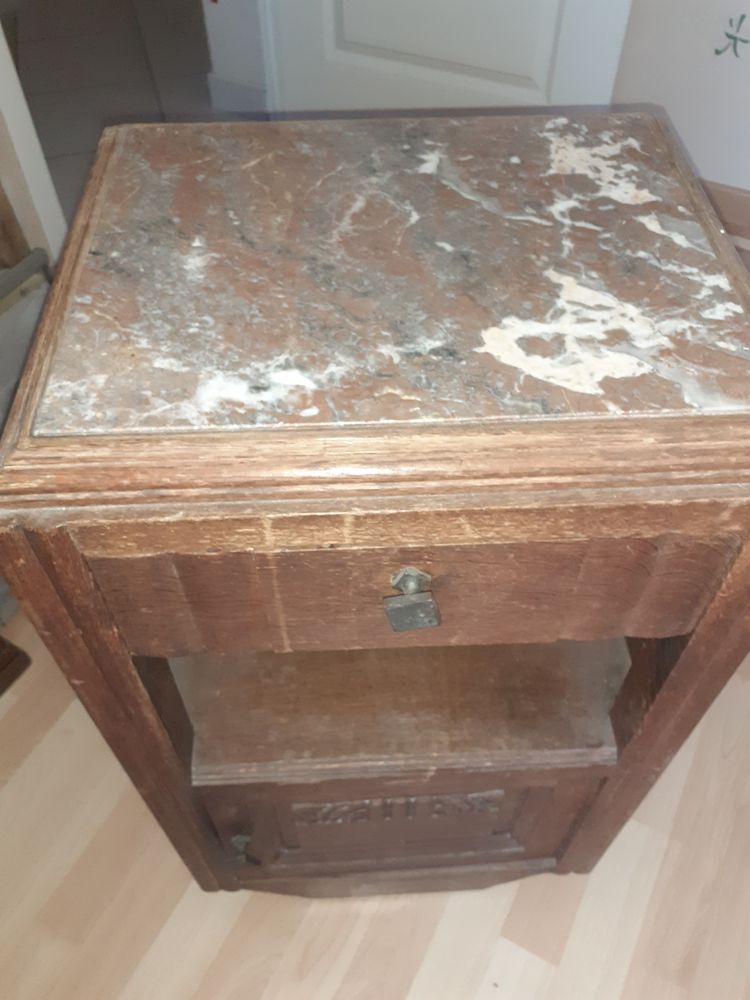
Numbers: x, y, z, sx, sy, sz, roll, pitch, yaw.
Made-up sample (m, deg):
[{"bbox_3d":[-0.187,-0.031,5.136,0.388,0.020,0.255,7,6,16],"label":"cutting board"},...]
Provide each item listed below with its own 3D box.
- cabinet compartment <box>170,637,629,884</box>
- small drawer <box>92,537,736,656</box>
[{"bbox_3d":[0.018,0.224,0.864,0.385,0.319,0.278,-2,50,-3],"label":"cabinet compartment"},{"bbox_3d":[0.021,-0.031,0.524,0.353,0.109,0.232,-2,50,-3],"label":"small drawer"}]

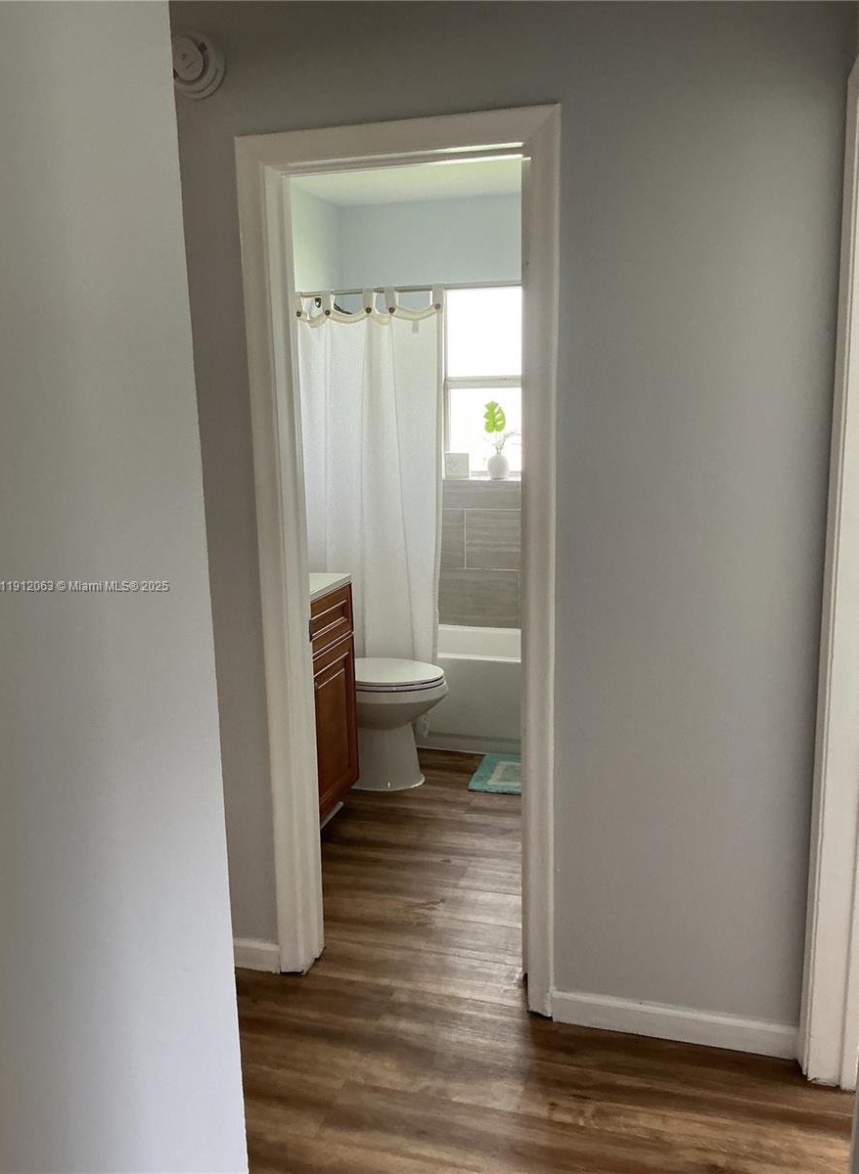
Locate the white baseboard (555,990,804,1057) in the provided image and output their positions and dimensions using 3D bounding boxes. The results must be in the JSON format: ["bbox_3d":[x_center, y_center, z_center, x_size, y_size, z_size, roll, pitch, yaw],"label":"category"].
[{"bbox_3d":[0.586,1.046,2.371,0.578,0.086,0.014,2,11,16],"label":"white baseboard"}]

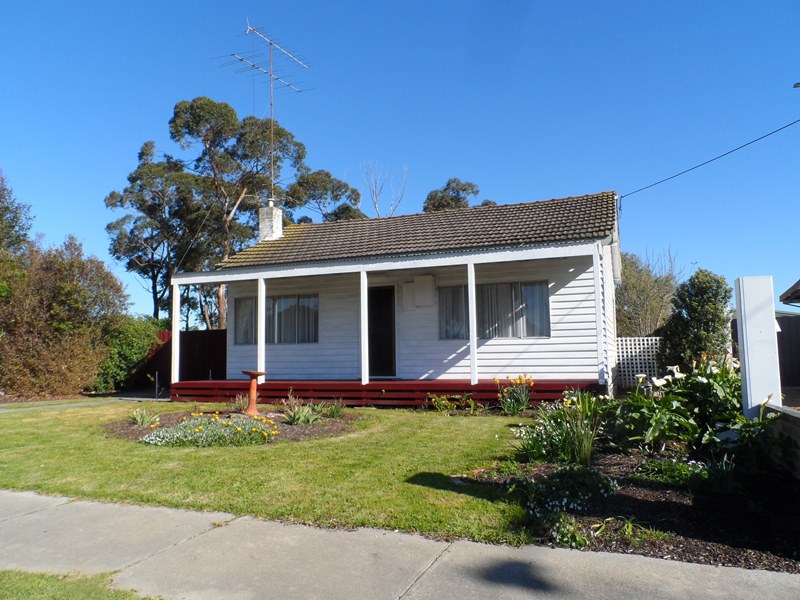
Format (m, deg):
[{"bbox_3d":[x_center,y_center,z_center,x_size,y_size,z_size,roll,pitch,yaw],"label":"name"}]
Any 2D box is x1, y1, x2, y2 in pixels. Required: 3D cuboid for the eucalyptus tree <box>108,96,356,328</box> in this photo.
[{"bbox_3d":[-9.361,-3.574,31.000,12.000,15.600,10.000,-3,-6,22],"label":"eucalyptus tree"}]

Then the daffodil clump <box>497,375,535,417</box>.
[{"bbox_3d":[1.957,1.580,9.400,0.620,0.630,0.550,-3,-6,22],"label":"daffodil clump"}]

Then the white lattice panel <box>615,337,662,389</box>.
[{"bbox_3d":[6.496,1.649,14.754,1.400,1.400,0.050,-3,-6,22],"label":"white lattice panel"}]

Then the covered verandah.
[{"bbox_3d":[-0.610,0.640,11.795,9.450,3.030,1.900,-3,-6,22],"label":"covered verandah"}]

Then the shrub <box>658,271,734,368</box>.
[{"bbox_3d":[6.865,0.724,12.800,1.550,2.830,1.550,-3,-6,22],"label":"shrub"}]

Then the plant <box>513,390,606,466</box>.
[{"bbox_3d":[1.725,1.376,6.000,0.980,0.750,0.800,-3,-6,22],"label":"plant"}]

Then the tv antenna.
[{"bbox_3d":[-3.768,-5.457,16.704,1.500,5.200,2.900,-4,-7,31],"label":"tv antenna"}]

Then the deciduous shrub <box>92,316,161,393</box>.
[{"bbox_3d":[-7.840,1.554,15.900,1.700,2.150,1.650,-3,-6,22],"label":"deciduous shrub"}]

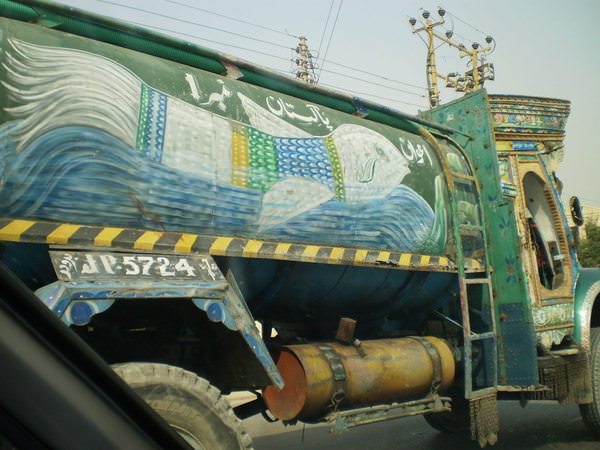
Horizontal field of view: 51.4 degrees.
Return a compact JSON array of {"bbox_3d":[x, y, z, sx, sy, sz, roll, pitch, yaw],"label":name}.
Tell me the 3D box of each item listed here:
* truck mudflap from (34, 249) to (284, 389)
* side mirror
[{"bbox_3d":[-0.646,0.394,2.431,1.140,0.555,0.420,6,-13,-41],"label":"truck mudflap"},{"bbox_3d":[2.075,-0.101,4.682,0.045,0.220,0.110,1,-10,-19],"label":"side mirror"}]

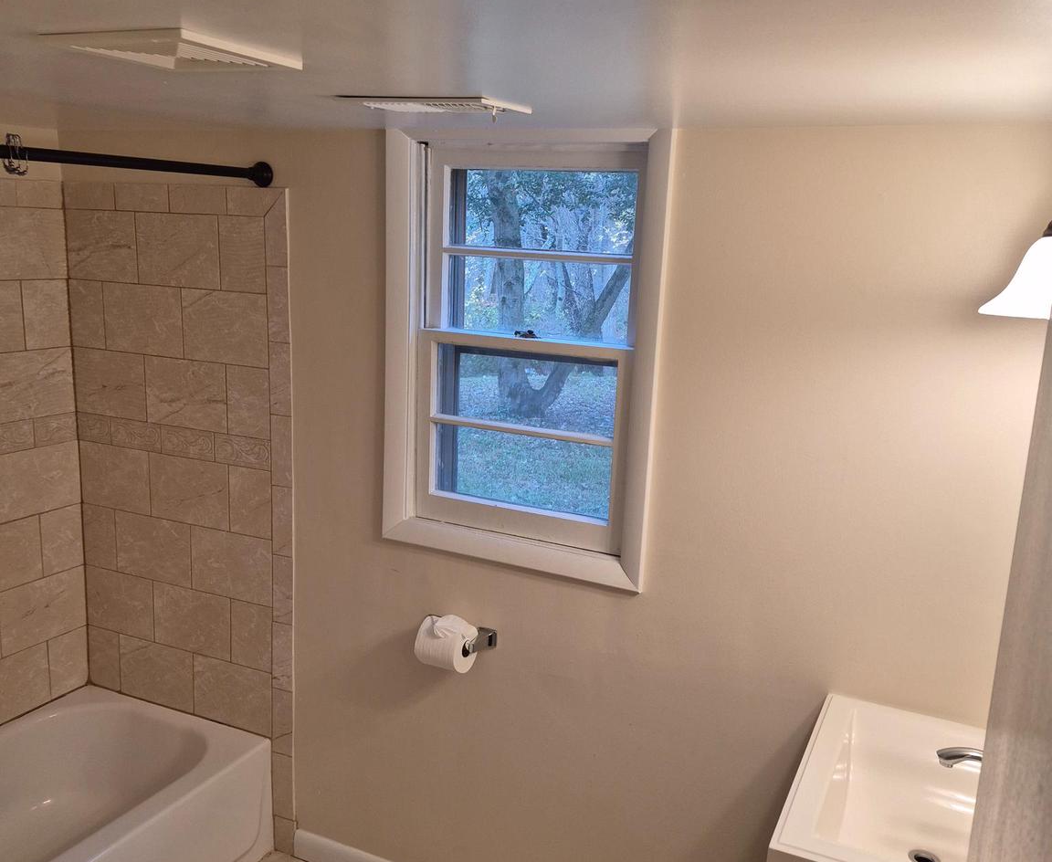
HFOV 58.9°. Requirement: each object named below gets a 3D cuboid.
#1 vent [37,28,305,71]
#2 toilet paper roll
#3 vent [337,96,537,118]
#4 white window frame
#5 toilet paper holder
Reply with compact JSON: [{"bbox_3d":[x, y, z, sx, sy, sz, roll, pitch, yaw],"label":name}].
[{"bbox_3d":[-0.526,-0.568,1.413,0.262,0.018,0.255,7,12,24],"label":"vent"},{"bbox_3d":[-0.200,0.545,2.377,0.113,0.118,0.118,7,12,24],"label":"toilet paper roll"},{"bbox_3d":[-0.172,-0.643,1.875,0.305,0.020,0.195,7,12,24],"label":"vent"},{"bbox_3d":[-0.015,-0.184,2.277,0.725,1.050,0.110,7,12,24],"label":"white window frame"},{"bbox_3d":[-0.189,0.530,2.400,0.210,0.050,0.084,7,12,24],"label":"toilet paper holder"}]

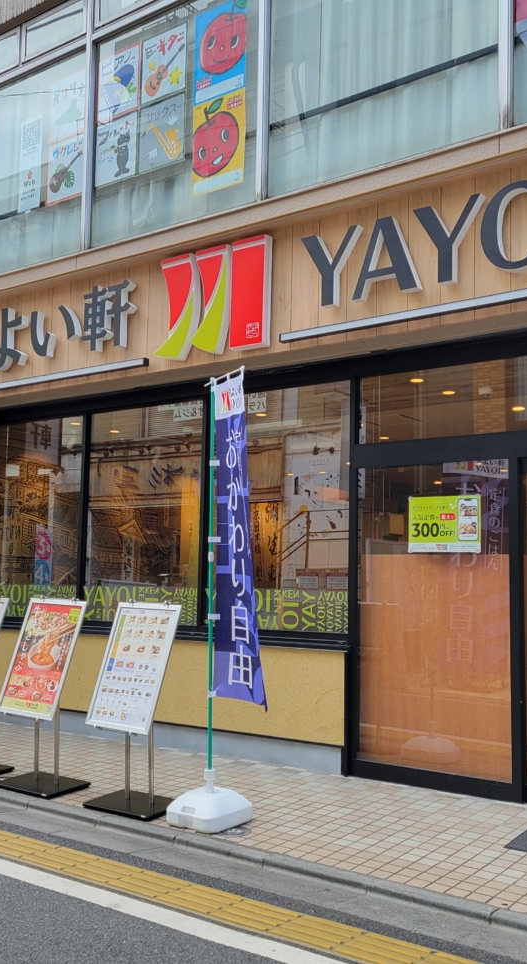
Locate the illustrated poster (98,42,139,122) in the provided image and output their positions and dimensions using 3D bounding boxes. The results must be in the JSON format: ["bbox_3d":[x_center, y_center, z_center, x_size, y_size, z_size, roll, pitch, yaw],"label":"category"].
[{"bbox_3d":[-1.212,-3.326,8.066,0.513,0.580,0.010,-3,-7,37],"label":"illustrated poster"}]

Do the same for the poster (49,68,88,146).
[{"bbox_3d":[-1.713,-3.287,8.443,0.490,0.570,0.010,-3,-7,37],"label":"poster"}]

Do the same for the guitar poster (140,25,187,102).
[{"bbox_3d":[-0.790,-3.316,7.672,0.463,0.560,0.010,-3,-6,35],"label":"guitar poster"}]

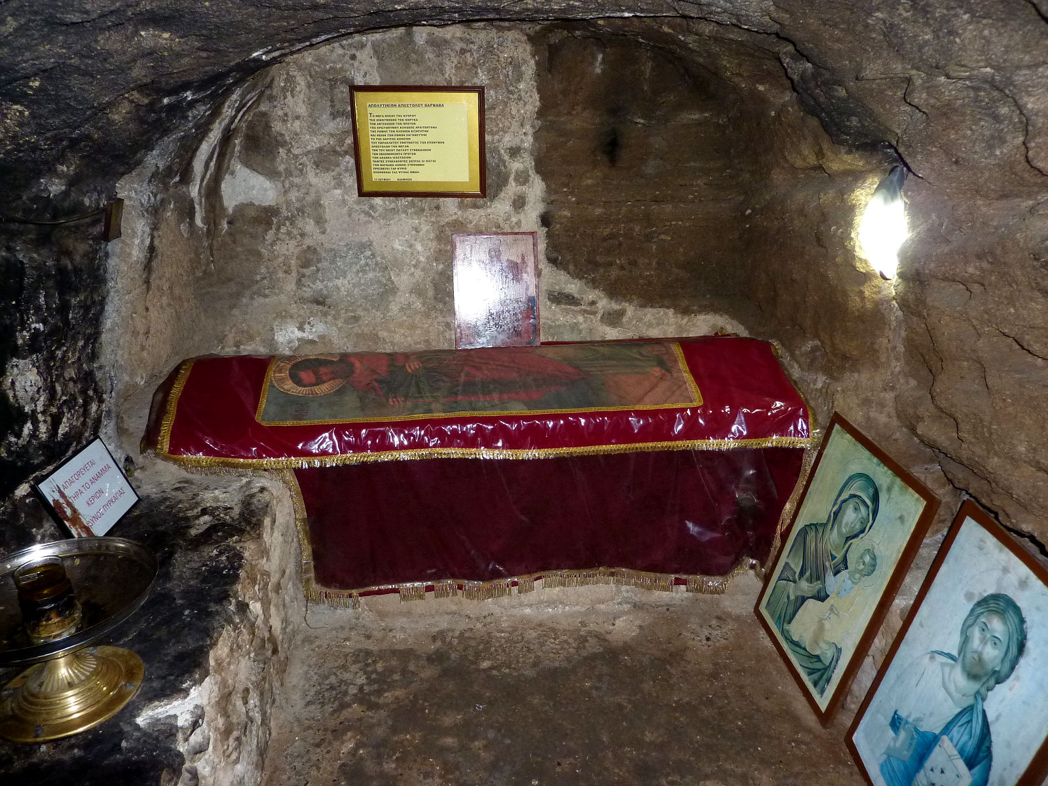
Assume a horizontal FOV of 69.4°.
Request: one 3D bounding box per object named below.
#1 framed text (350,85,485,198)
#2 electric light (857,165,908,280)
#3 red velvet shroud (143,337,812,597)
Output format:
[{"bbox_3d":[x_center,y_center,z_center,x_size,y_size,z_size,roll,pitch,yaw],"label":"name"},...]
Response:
[{"bbox_3d":[-0.311,-0.747,2.268,0.392,0.320,0.020,0,23,-2],"label":"framed text"},{"bbox_3d":[0.884,-0.419,1.858,0.100,0.260,0.095,20,30,39],"label":"electric light"},{"bbox_3d":[-0.111,0.233,2.469,1.930,0.740,0.490,-2,23,-5],"label":"red velvet shroud"}]

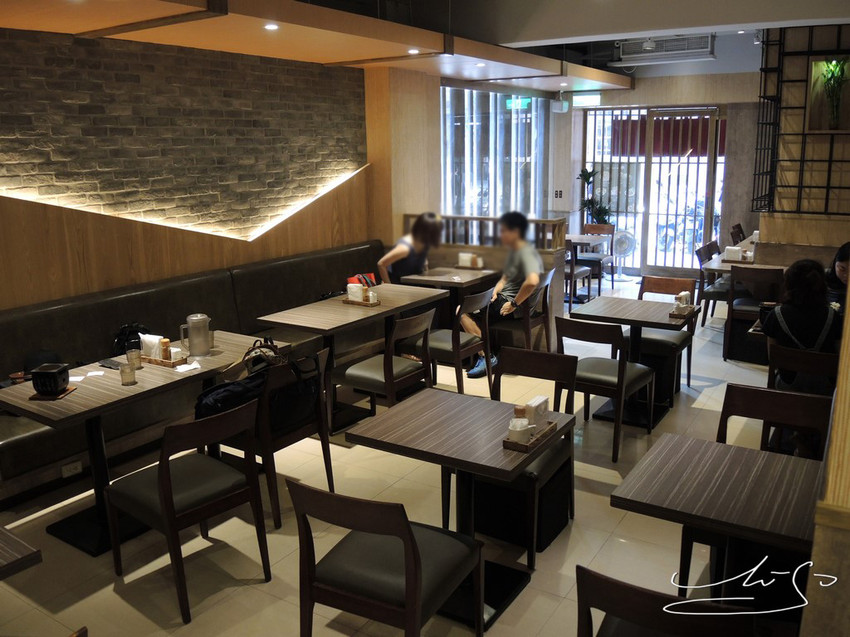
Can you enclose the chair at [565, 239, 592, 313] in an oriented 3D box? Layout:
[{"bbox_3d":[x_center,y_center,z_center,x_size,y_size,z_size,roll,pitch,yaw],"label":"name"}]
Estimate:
[{"bbox_3d":[1.720,-0.567,8.411,0.465,0.835,0.562,8,16,35],"label":"chair"}]

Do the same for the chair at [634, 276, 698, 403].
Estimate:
[{"bbox_3d":[1.766,0.151,5.250,0.465,0.835,0.562,7,15,33],"label":"chair"}]

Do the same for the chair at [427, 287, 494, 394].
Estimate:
[{"bbox_3d":[0.173,0.192,5.089,0.570,0.830,0.470,7,16,34],"label":"chair"}]

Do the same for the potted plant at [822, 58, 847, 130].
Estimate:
[{"bbox_3d":[3.621,-1.981,6.077,0.185,0.610,0.180,7,15,33],"label":"potted plant"}]

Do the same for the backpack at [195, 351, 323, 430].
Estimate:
[{"bbox_3d":[-0.889,0.373,3.599,0.480,0.350,0.420,8,16,36],"label":"backpack"}]

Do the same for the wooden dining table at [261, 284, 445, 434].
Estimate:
[{"bbox_3d":[-0.477,0.250,5.252,0.653,0.740,1.471,7,15,33],"label":"wooden dining table"}]

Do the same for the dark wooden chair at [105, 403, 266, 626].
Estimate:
[{"bbox_3d":[-1.011,0.735,2.962,0.562,0.835,0.465,9,16,38],"label":"dark wooden chair"}]

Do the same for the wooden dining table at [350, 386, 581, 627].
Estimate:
[{"bbox_3d":[0.161,0.784,2.843,0.720,0.740,0.599,7,15,33],"label":"wooden dining table"}]

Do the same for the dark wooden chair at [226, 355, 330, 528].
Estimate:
[{"bbox_3d":[-0.818,0.567,3.616,0.570,0.830,0.470,8,16,37],"label":"dark wooden chair"}]

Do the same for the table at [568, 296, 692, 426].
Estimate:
[{"bbox_3d":[1.421,0.298,4.668,0.700,0.735,0.590,7,16,33],"label":"table"}]

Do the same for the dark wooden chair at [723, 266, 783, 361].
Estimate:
[{"bbox_3d":[2.851,-0.060,5.798,0.470,0.830,0.570,9,17,39],"label":"dark wooden chair"}]

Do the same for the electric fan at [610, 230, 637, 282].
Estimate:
[{"bbox_3d":[2.754,-0.881,9.617,0.400,0.700,0.380,-3,13,-4],"label":"electric fan"}]

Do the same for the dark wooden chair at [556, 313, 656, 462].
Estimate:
[{"bbox_3d":[1.135,0.375,4.327,0.465,0.835,0.562,8,16,35],"label":"dark wooden chair"}]

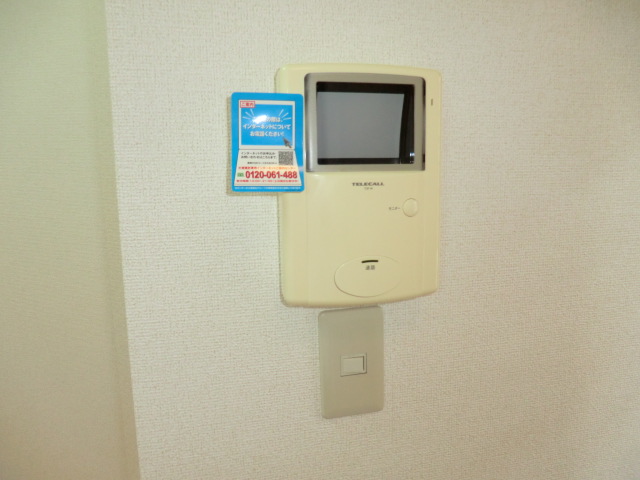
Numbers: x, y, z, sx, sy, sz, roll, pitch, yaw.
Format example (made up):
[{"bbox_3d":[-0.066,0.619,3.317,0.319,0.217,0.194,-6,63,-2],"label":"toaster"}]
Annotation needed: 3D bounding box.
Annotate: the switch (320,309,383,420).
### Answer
[{"bbox_3d":[0.035,0.132,0.478,0.070,0.120,0.008,-2,8,-11],"label":"switch"}]

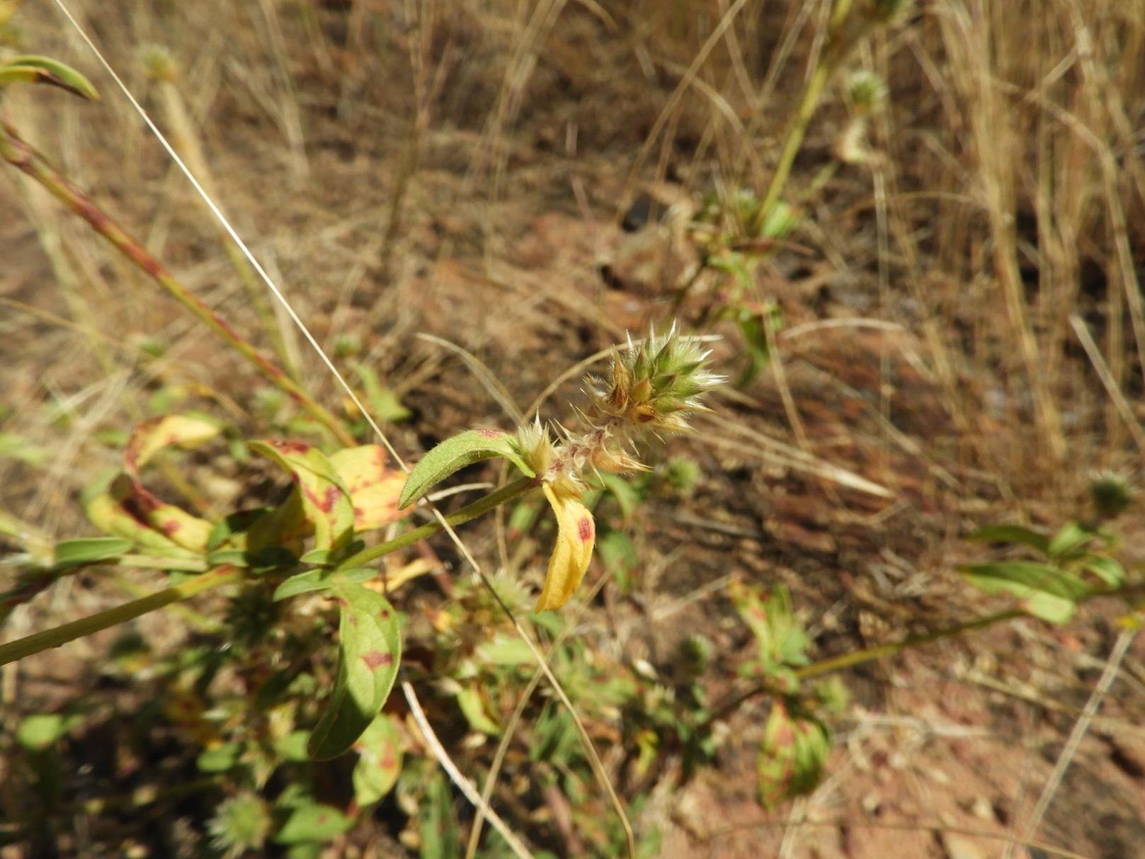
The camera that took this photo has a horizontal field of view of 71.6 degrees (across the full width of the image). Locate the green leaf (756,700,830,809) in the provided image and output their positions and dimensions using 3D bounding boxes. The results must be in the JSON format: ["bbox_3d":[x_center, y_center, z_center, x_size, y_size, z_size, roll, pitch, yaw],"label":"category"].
[{"bbox_3d":[0.074,0.110,0.270,0.023,0.036,0.013,3,6,0],"label":"green leaf"}]

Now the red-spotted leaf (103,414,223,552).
[{"bbox_3d":[-0.097,0.012,0.190,0.028,0.032,0.015,0,6,0],"label":"red-spotted leaf"}]

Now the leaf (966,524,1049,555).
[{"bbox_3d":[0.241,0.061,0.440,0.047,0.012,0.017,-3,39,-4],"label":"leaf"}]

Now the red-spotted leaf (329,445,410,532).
[{"bbox_3d":[-0.045,0.013,0.175,0.017,0.020,0.009,17,5,0],"label":"red-spotted leaf"}]

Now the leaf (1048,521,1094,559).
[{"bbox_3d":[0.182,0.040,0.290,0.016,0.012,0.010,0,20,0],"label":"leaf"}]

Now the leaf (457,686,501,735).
[{"bbox_3d":[-0.045,0.135,0.380,0.013,0.029,0.010,-45,16,-21],"label":"leaf"}]

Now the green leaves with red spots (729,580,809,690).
[{"bbox_3d":[0.067,0.070,0.270,0.025,0.036,0.013,-6,6,0],"label":"green leaves with red spots"}]

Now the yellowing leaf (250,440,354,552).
[{"bbox_3d":[-0.056,0.014,0.165,0.021,0.022,0.012,0,6,0],"label":"yellowing leaf"}]

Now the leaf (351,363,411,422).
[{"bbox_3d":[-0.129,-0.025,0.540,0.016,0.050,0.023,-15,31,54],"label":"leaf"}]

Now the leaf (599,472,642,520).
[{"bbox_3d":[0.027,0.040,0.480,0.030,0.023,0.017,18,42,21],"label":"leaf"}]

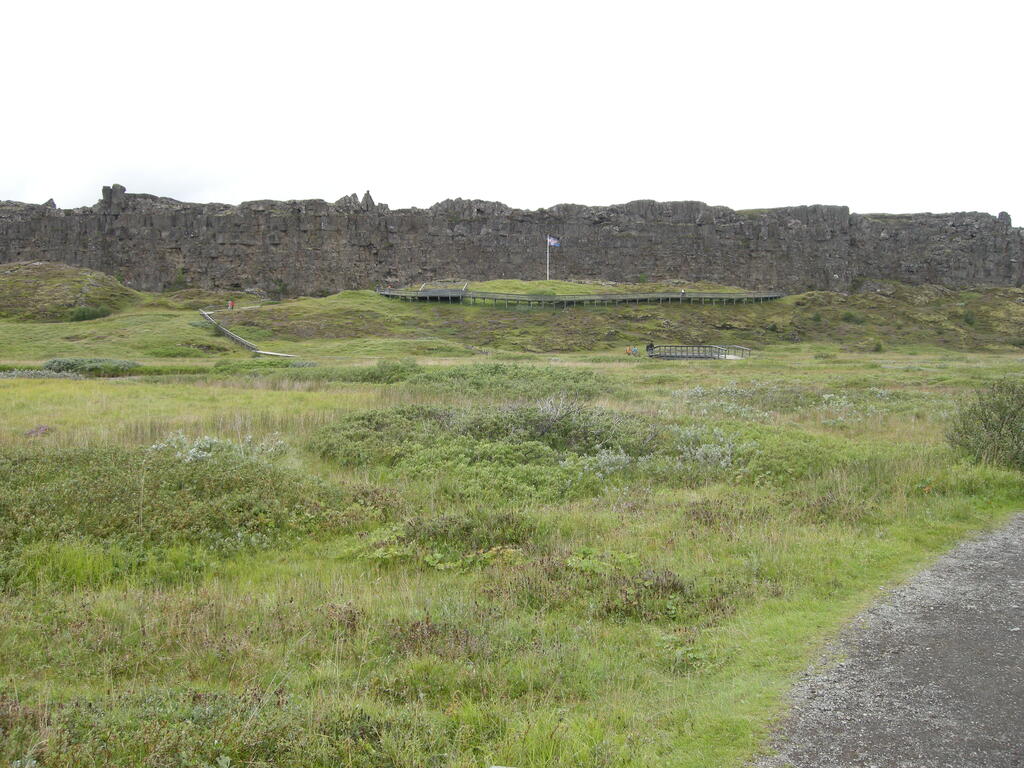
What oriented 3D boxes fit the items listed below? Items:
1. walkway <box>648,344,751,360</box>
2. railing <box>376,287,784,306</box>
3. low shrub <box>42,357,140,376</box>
[{"bbox_3d":[21.900,-3.650,121.500,3.000,1.500,20.500,0,2,-13],"label":"walkway"},{"bbox_3d":[13.500,-17.200,203.000,80.000,3.800,13.000,0,2,0],"label":"railing"},{"bbox_3d":[-29.300,-1.220,72.000,6.300,1.400,3.500,0,2,0],"label":"low shrub"}]

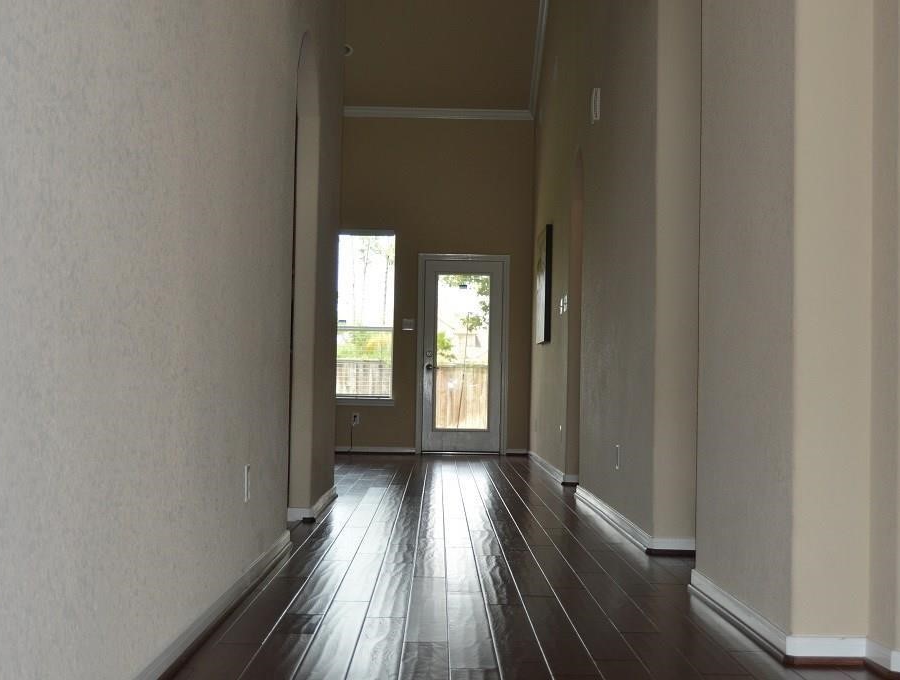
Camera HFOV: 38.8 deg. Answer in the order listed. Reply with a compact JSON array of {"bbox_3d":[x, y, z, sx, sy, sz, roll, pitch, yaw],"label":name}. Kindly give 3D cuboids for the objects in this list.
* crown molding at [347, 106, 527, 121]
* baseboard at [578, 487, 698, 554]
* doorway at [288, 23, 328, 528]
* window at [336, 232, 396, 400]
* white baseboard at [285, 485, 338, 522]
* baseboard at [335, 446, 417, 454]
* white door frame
[{"bbox_3d":[-0.128,-2.437,13.735,2.035,0.100,0.090,1,-2,0],"label":"crown molding"},{"bbox_3d":[0.971,0.977,7.136,0.220,0.085,2.920,1,-2,0],"label":"baseboard"},{"bbox_3d":[-0.786,-0.294,6.374,0.130,2.505,1.150,1,-2,0],"label":"doorway"},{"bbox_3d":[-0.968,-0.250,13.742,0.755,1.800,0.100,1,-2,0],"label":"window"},{"bbox_3d":[-0.806,0.967,7.663,0.154,0.080,1.600,1,-2,0],"label":"white baseboard"},{"bbox_3d":[-0.830,1.188,13.624,0.922,0.083,0.030,1,-2,0],"label":"baseboard"},{"bbox_3d":[0.136,0.157,13.725,0.985,2.165,0.120,1,-2,0],"label":"white door frame"}]

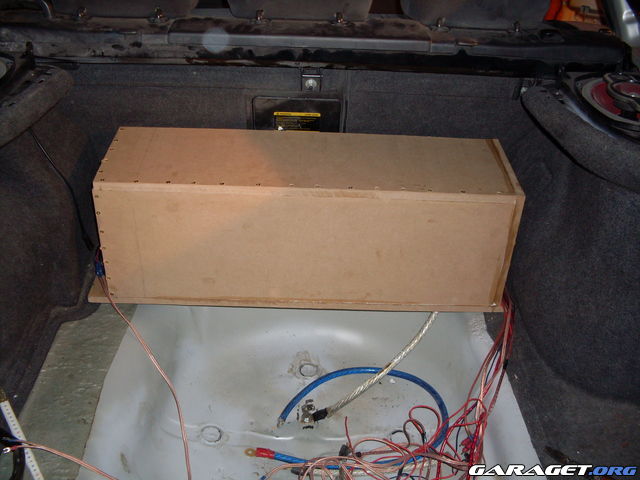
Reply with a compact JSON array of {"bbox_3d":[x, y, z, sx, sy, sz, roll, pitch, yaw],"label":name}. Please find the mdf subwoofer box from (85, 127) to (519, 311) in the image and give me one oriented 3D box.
[{"bbox_3d":[-0.039,-0.046,1.530,0.868,0.289,0.253,1,33,-2],"label":"mdf subwoofer box"}]

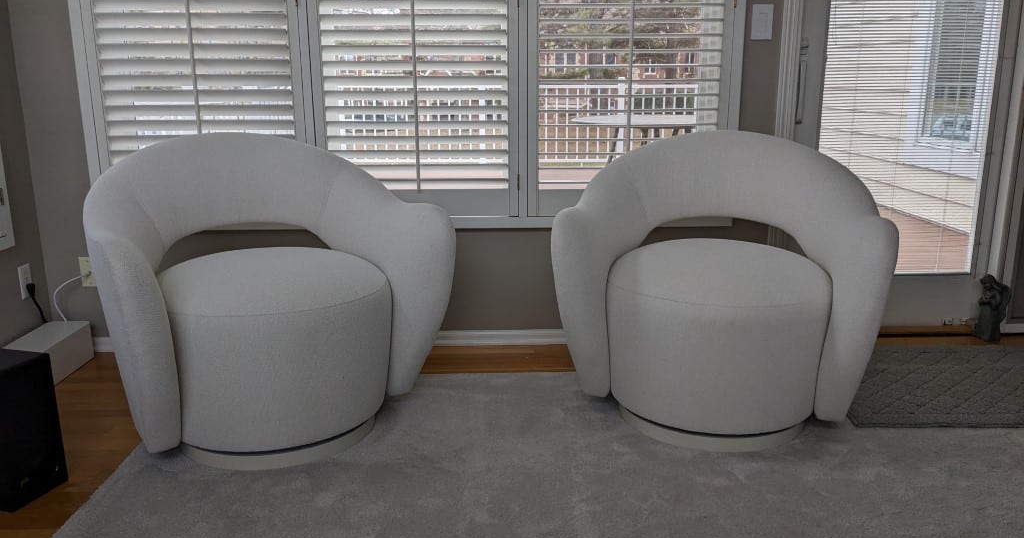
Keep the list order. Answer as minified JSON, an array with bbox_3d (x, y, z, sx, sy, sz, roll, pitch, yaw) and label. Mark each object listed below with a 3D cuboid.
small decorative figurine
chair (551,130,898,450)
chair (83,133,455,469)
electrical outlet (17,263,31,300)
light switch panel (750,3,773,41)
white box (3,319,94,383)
[{"bbox_3d":[1.833,0.143,3.047,0.105,0.255,0.100,-9,15,-33],"label":"small decorative figurine"},{"bbox_3d":[0.588,0.024,2.307,0.870,0.810,0.750,4,14,17],"label":"chair"},{"bbox_3d":[-0.688,0.050,2.220,0.870,0.810,0.750,-9,16,-33],"label":"chair"},{"bbox_3d":[-1.684,0.046,2.775,0.010,0.115,0.070,-1,13,-2],"label":"electrical outlet"},{"bbox_3d":[0.871,-0.856,2.770,0.072,0.116,0.010,-1,13,-2],"label":"light switch panel"},{"bbox_3d":[-1.587,0.302,2.704,0.156,0.134,0.405,-1,13,-4],"label":"white box"}]

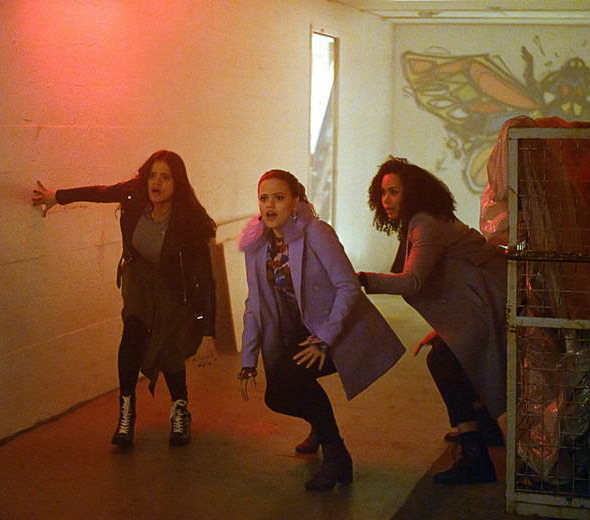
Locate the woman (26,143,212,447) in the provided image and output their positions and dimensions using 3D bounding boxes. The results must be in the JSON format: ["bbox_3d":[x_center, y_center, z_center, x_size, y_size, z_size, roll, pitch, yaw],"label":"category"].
[{"bbox_3d":[-0.815,0.169,7.023,0.940,1.335,0.520,1,4,7],"label":"woman"}]

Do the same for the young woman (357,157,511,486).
[{"bbox_3d":[0.660,0.227,6.395,0.820,1.315,0.670,-2,5,-28],"label":"young woman"}]

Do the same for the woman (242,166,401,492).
[{"bbox_3d":[0.090,0.261,6.277,0.620,1.265,0.820,2,5,30],"label":"woman"}]

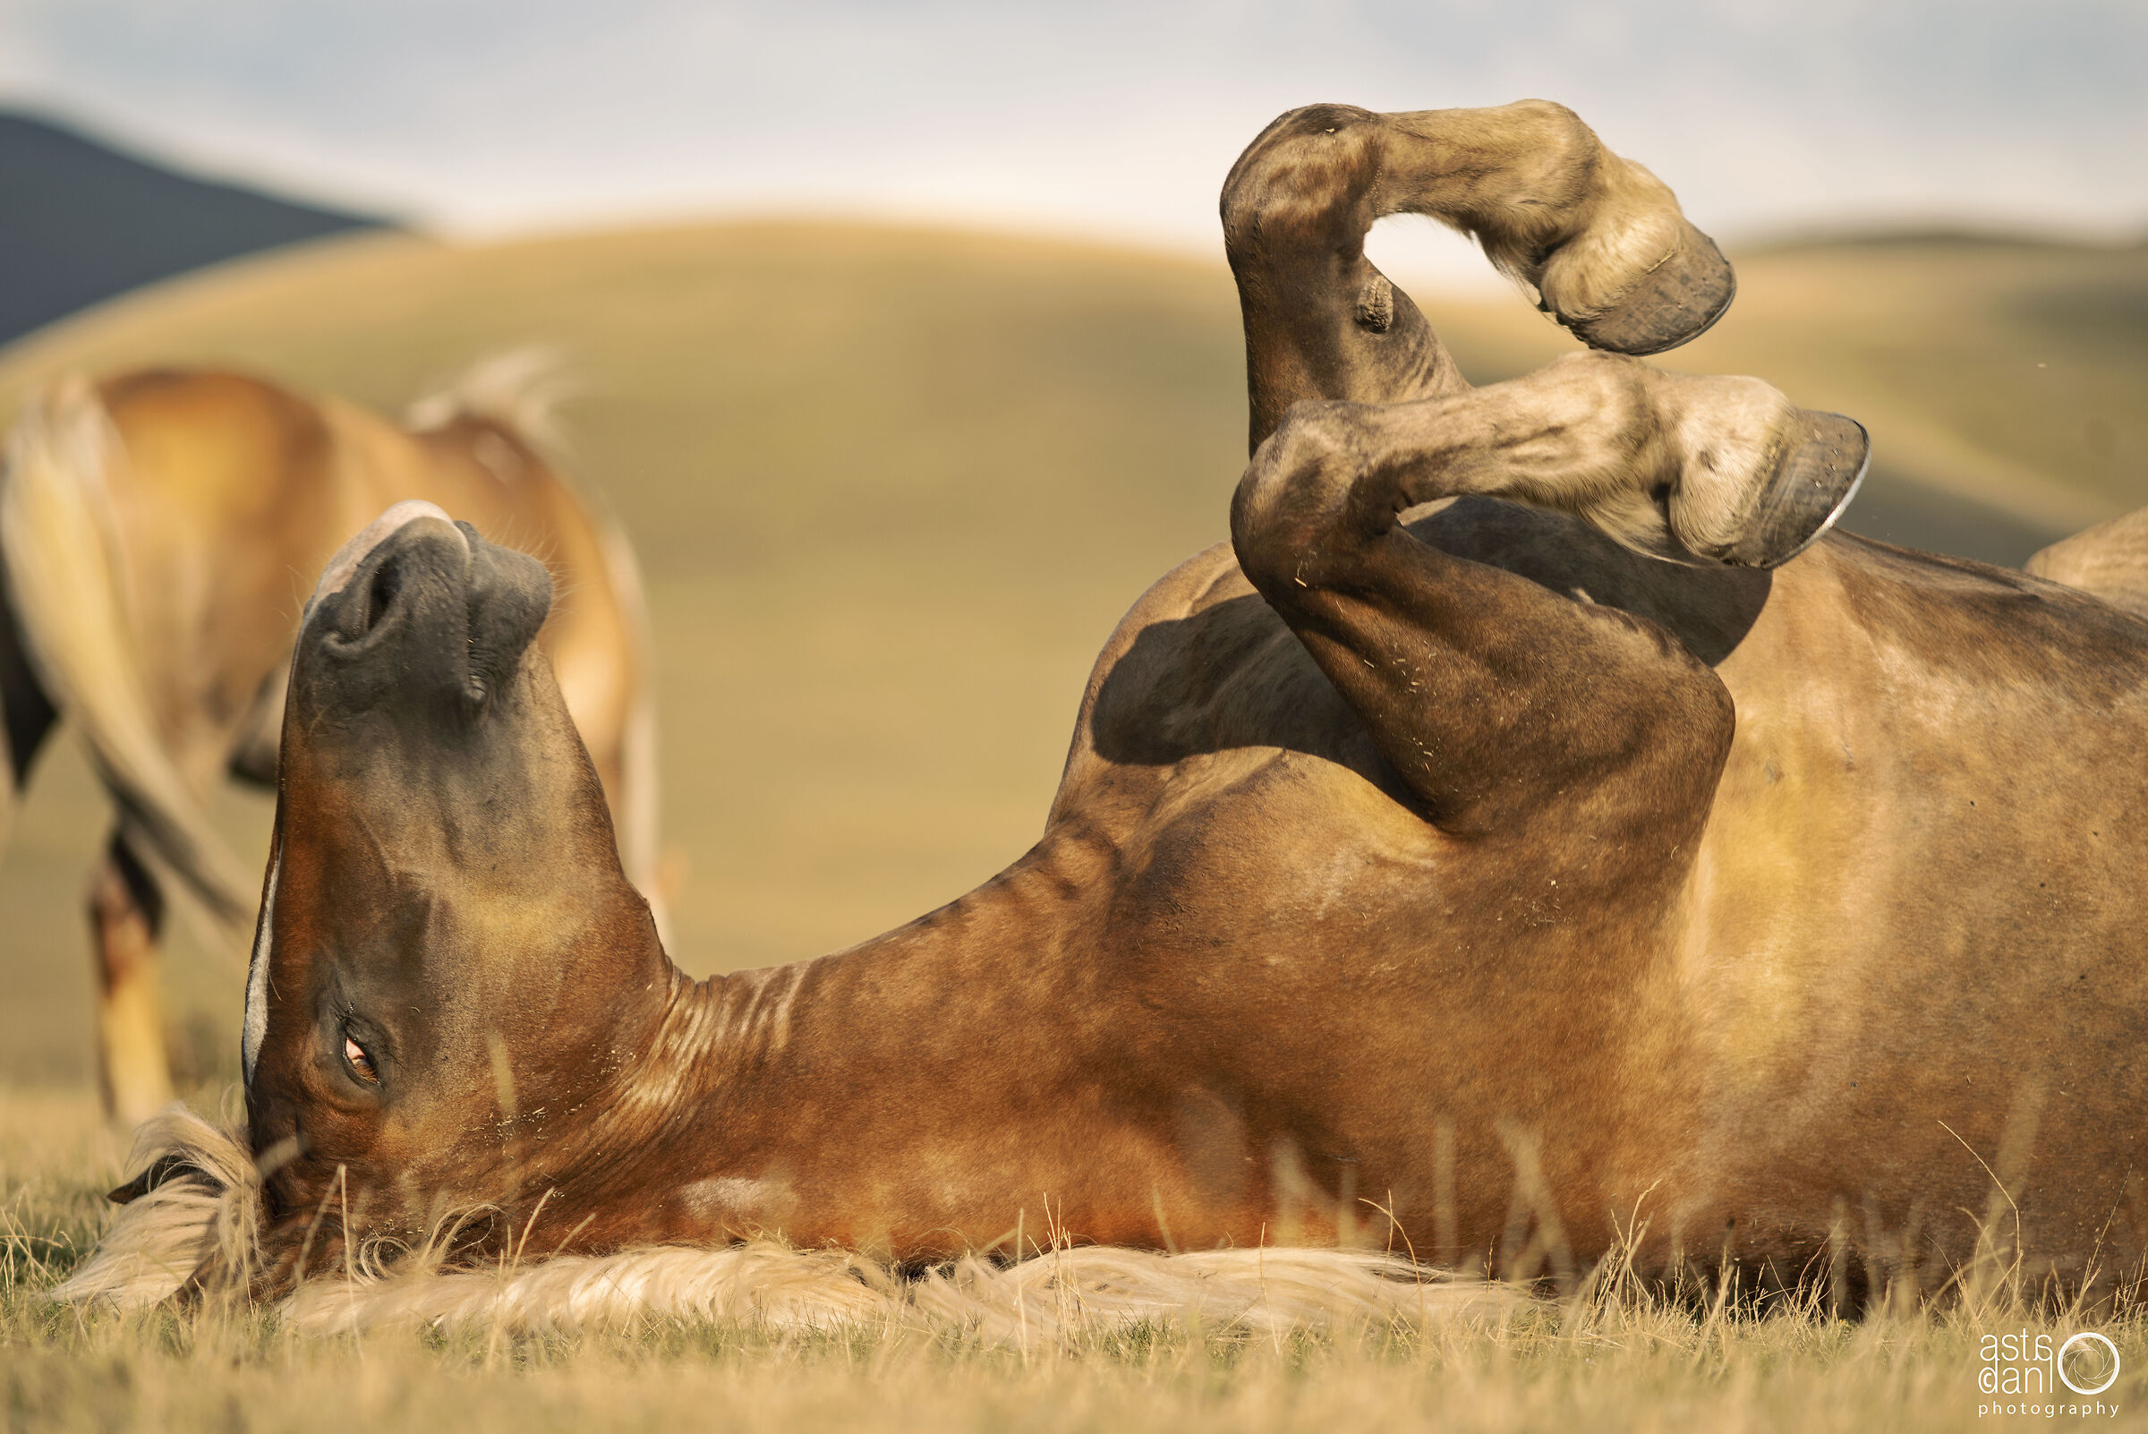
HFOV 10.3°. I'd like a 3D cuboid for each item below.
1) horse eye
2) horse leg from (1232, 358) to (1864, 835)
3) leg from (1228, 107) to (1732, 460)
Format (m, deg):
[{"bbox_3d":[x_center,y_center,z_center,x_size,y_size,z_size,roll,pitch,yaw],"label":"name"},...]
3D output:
[{"bbox_3d":[-0.537,0.259,9.000,0.024,0.041,0.022,-35,-7,3],"label":"horse eye"},{"bbox_3d":[0.360,-0.091,9.100,0.470,0.365,0.230,0,-1,-6],"label":"horse leg"},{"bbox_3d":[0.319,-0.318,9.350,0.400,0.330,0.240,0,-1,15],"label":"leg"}]

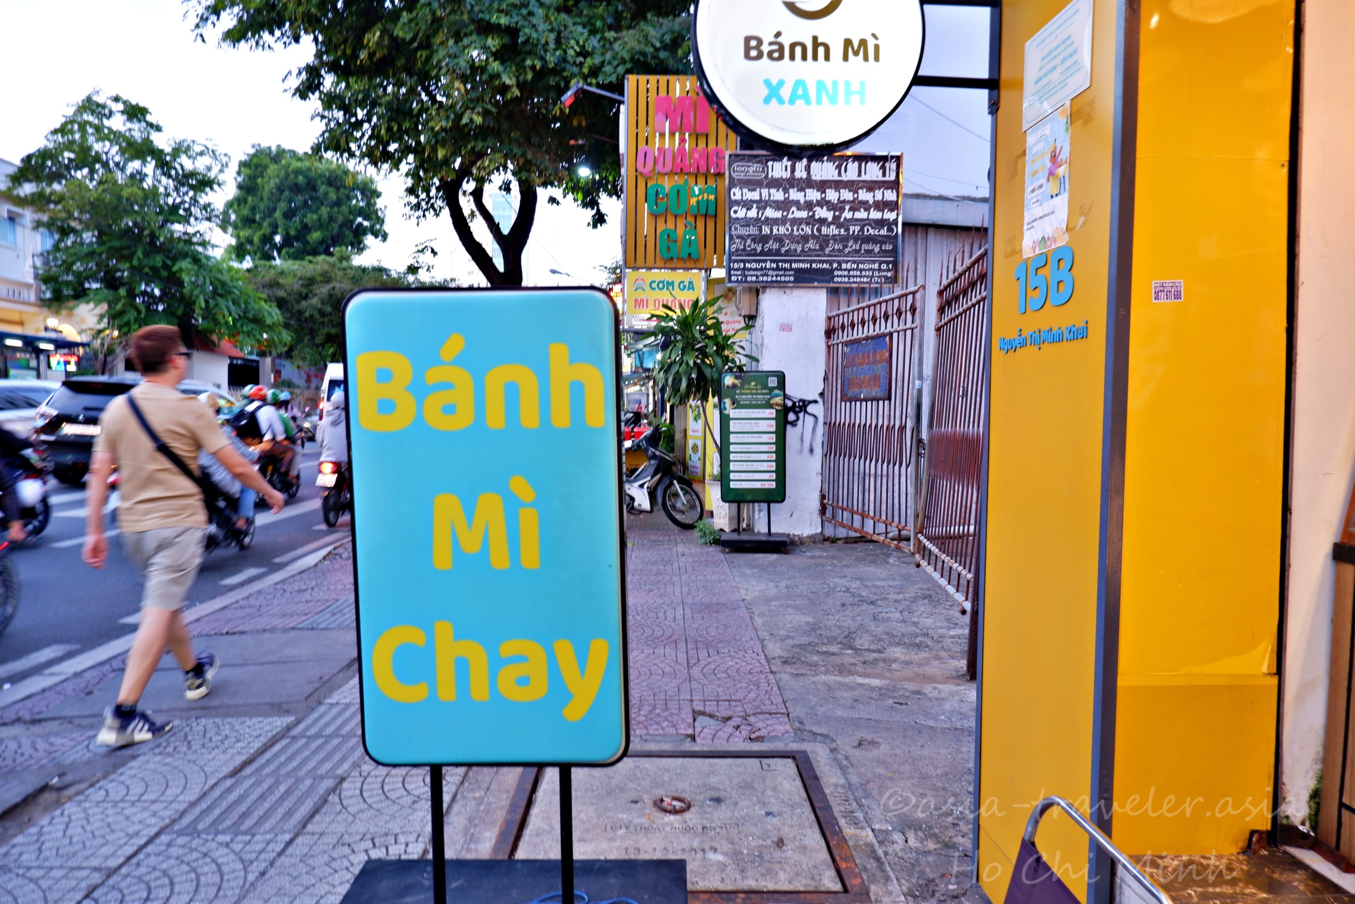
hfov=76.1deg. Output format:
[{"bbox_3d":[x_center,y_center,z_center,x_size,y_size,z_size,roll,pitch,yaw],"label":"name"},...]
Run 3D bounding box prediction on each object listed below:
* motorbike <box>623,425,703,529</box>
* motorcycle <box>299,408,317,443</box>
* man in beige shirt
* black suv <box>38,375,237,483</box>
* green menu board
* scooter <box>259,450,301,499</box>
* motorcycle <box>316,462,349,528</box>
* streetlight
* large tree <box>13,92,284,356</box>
[{"bbox_3d":[-0.630,0.311,9.578,1.900,1.100,0.700,-1,3,-10],"label":"motorbike"},{"bbox_3d":[-10.600,-0.462,25.008,0.700,1.120,1.850,1,3,12],"label":"motorcycle"},{"bbox_3d":[-2.120,0.302,3.760,0.560,1.700,0.740,1,3,22],"label":"man in beige shirt"},{"bbox_3d":[-9.600,-0.381,15.901,1.760,1.750,4.500,0,3,-1],"label":"black suv"},{"bbox_3d":[0.725,-0.164,8.172,0.620,1.250,0.080,0,3,0],"label":"green menu board"},{"bbox_3d":[-5.720,0.174,12.324,0.700,1.100,1.900,0,3,2],"label":"scooter"},{"bbox_3d":[-3.920,0.309,10.429,0.700,1.100,1.900,0,3,0],"label":"motorcycle"},{"bbox_3d":[-1.010,-4.136,10.106,0.800,0.270,0.220,0,3,0],"label":"streetlight"},{"bbox_3d":[-16.600,-5.481,27.460,7.600,11.000,7.600,0,3,0],"label":"large tree"}]

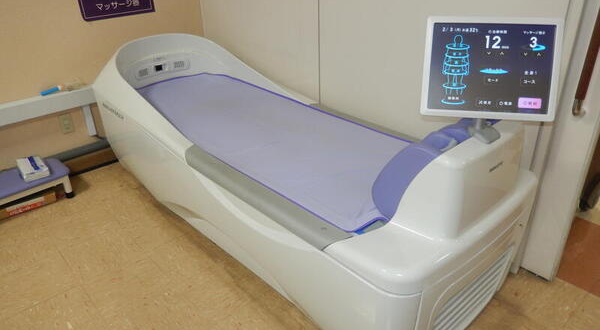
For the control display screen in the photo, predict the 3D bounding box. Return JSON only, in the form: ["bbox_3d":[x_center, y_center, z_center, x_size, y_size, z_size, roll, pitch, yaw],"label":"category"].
[{"bbox_3d":[0.509,-0.258,1.169,0.336,0.261,0.040,4,5,9],"label":"control display screen"}]

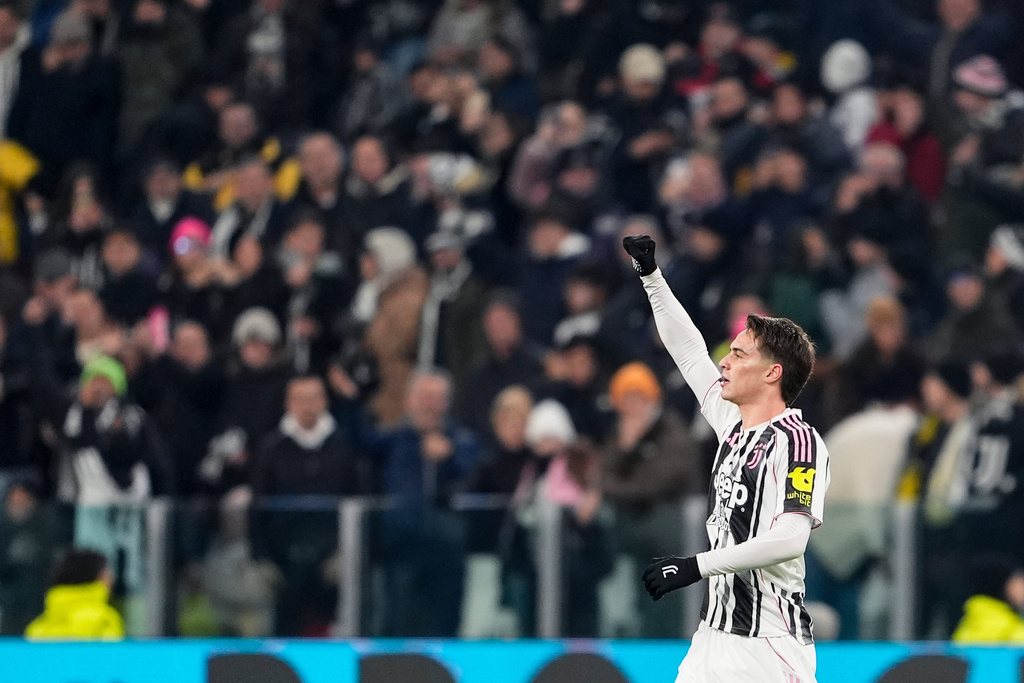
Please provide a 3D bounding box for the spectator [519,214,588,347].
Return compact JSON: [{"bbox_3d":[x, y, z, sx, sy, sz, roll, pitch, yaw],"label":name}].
[{"bbox_3d":[0.193,0.214,54.776,0.500,1.680,0.360,0,-2,9],"label":"spectator"}]

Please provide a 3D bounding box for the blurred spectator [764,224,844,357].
[{"bbox_3d":[1.159,0.390,44.800,0.500,1.680,0.380,0,-2,9],"label":"blurred spectator"}]

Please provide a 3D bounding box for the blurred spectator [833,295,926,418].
[{"bbox_3d":[1.422,0.679,43.900,0.500,1.680,0.380,0,-2,9],"label":"blurred spectator"}]

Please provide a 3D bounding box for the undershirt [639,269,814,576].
[{"bbox_3d":[0.587,0.226,31.000,0.380,0.860,0.500,1,-2,-35],"label":"undershirt"}]

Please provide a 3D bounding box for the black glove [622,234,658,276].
[{"bbox_3d":[0.352,-0.237,31.400,0.100,0.115,0.095,-11,-1,-38],"label":"black glove"}]

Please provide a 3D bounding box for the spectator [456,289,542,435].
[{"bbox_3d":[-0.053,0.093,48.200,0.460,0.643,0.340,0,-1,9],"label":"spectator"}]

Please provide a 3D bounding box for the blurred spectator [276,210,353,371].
[{"bbox_3d":[-0.916,0.225,52.500,0.500,1.640,0.380,0,-1,9],"label":"blurred spectator"}]

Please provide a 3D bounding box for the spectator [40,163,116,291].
[{"bbox_3d":[-1.901,0.059,49.882,0.480,1.680,0.380,0,-1,0],"label":"spectator"}]

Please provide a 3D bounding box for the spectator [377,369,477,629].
[{"bbox_3d":[-0.357,0.987,47.481,0.520,1.740,0.420,0,-1,-3],"label":"spectator"}]

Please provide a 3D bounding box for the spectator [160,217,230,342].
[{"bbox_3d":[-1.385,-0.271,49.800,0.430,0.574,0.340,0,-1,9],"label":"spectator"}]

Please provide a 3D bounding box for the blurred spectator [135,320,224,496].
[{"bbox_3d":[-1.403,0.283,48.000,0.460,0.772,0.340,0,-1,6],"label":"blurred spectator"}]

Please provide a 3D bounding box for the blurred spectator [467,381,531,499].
[{"bbox_3d":[-0.021,0.961,43.200,0.480,1.580,0.360,0,-2,9],"label":"blurred spectator"}]

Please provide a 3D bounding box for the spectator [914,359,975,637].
[{"bbox_3d":[1.801,0.939,47.481,0.420,1.720,0.500,1,-2,-41],"label":"spectator"}]

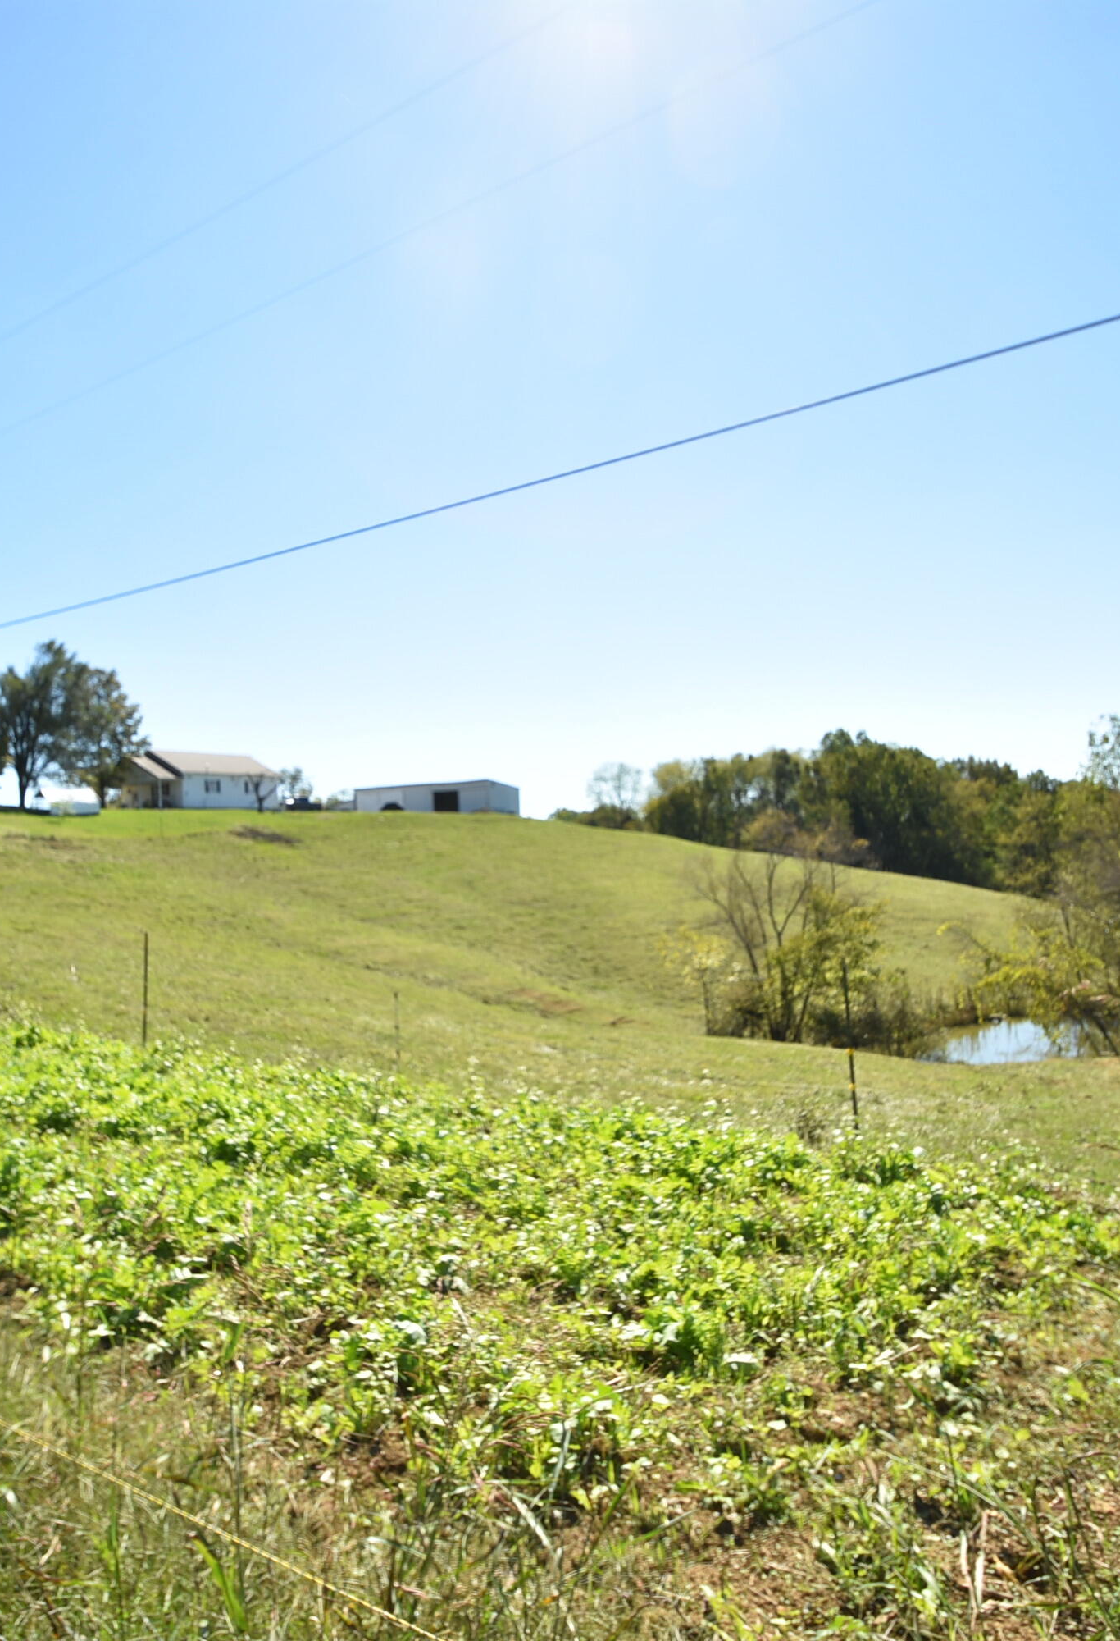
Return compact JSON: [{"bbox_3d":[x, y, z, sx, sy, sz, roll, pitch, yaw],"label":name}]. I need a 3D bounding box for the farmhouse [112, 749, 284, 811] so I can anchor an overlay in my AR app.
[{"bbox_3d":[-33.600,-3.340,94.400,9.700,5.700,13.150,-4,-2,35],"label":"farmhouse"}]

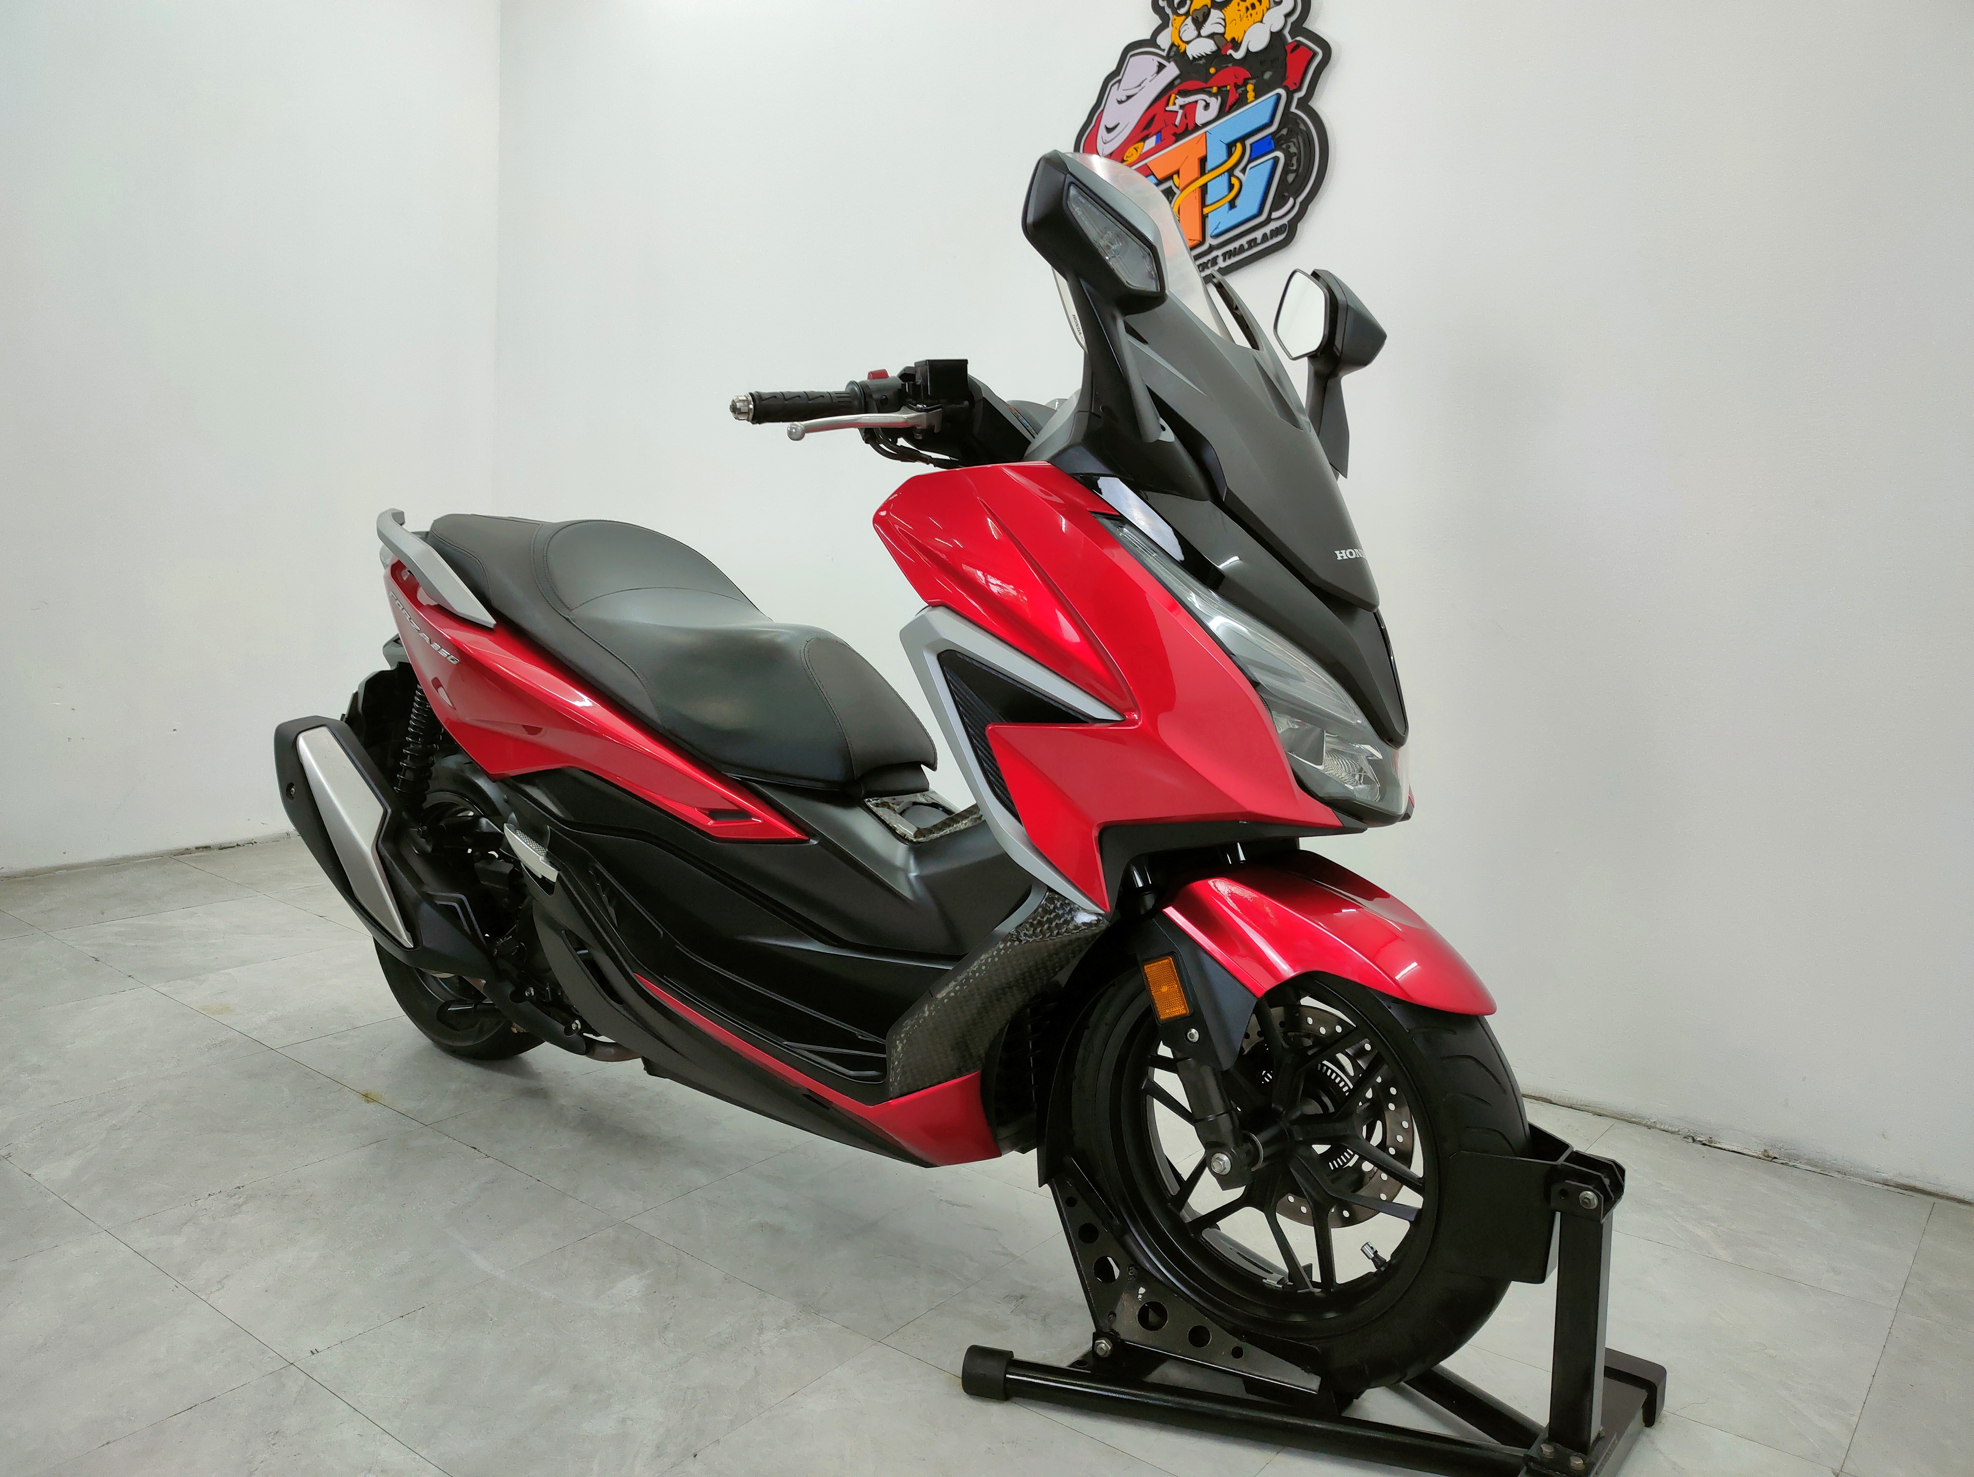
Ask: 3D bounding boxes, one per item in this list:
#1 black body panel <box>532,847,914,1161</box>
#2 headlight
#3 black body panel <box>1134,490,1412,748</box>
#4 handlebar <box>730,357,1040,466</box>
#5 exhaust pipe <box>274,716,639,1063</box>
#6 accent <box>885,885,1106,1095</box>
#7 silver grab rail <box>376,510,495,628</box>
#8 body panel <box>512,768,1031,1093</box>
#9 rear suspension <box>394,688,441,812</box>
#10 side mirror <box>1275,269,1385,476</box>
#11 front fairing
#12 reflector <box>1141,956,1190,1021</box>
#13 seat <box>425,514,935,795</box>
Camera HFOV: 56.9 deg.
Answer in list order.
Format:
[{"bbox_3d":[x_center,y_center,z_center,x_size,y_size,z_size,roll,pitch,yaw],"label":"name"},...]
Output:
[{"bbox_3d":[-0.352,0.333,2.335,0.710,0.295,0.140,9,9,40],"label":"black body panel"},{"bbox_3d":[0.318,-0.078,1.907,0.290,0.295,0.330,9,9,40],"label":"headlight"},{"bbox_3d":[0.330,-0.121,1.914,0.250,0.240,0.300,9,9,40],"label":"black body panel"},{"bbox_3d":[0.013,-0.374,2.169,0.190,0.115,0.720,9,11,40],"label":"handlebar"},{"bbox_3d":[-0.777,0.214,2.652,0.840,0.370,0.210,9,11,40],"label":"exhaust pipe"},{"bbox_3d":[0.010,0.289,2.010,0.285,0.265,0.115,9,9,40],"label":"accent"},{"bbox_3d":[-0.816,-0.265,2.764,0.410,0.160,0.135,9,9,40],"label":"silver grab rail"},{"bbox_3d":[-0.320,0.202,2.300,0.840,0.280,0.200,9,11,40],"label":"body panel"},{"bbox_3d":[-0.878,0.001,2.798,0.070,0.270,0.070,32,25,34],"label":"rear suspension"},{"bbox_3d":[0.410,-0.436,2.171,0.100,0.240,0.175,1,8,-9],"label":"side mirror"},{"bbox_3d":[0.309,-0.299,1.925,0.270,0.310,0.340,9,11,40],"label":"front fairing"},{"bbox_3d":[0.190,0.262,1.909,0.036,0.064,0.010,-19,-6,34],"label":"reflector"},{"bbox_3d":[-0.445,-0.147,2.607,1.040,0.310,0.340,9,9,40],"label":"seat"}]

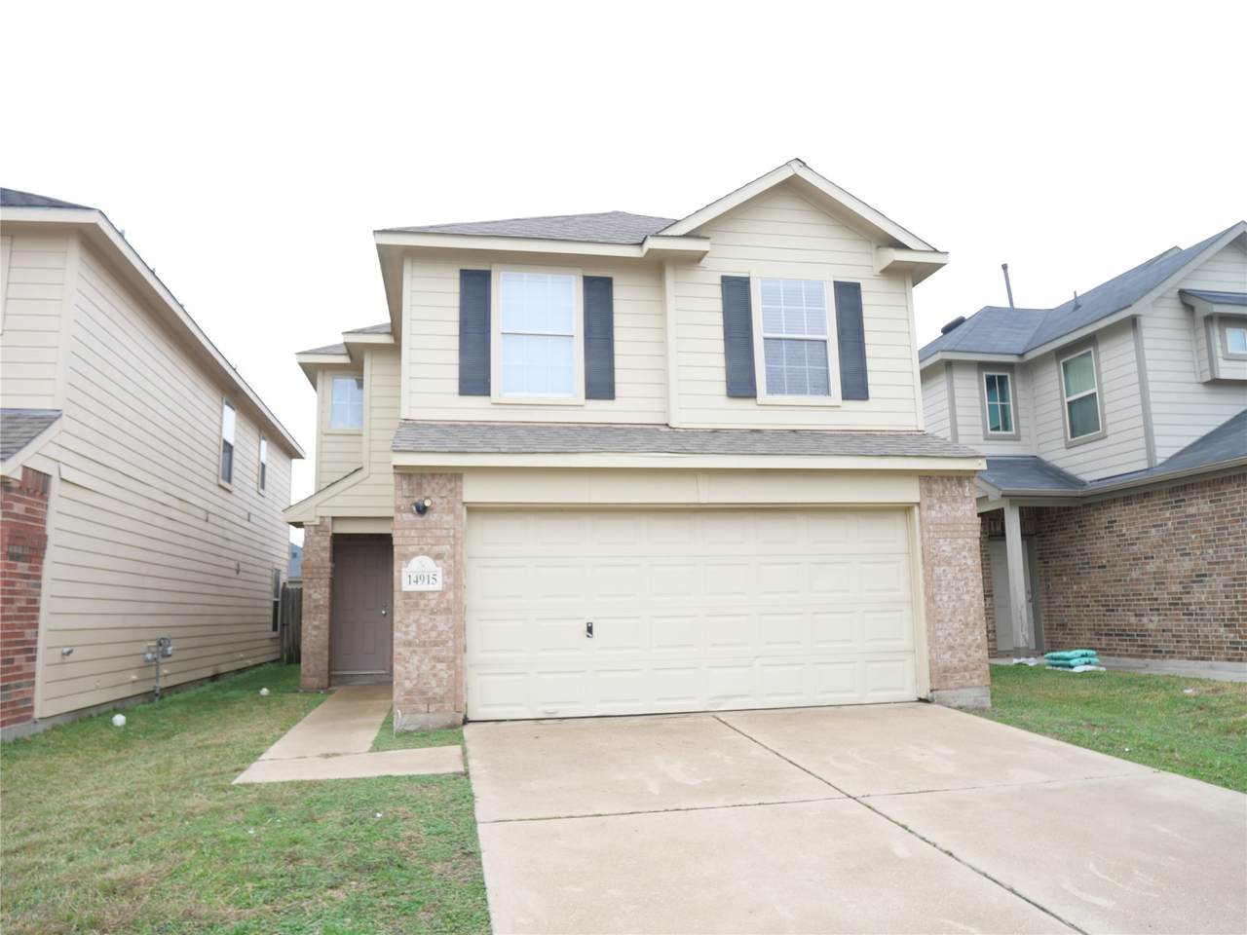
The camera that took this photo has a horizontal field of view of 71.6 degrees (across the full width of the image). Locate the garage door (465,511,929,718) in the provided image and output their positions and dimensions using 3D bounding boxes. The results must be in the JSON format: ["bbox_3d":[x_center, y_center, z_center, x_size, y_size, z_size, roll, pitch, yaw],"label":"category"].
[{"bbox_3d":[0.836,1.496,9.230,4.880,2.140,0.100,0,-10,-10],"label":"garage door"}]

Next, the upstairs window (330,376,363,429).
[{"bbox_3d":[-4.570,-1.074,14.332,0.600,0.920,0.100,0,-10,-10],"label":"upstairs window"}]

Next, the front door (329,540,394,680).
[{"bbox_3d":[-4.223,2.256,13.906,0.950,2.120,0.100,0,-10,-10],"label":"front door"}]

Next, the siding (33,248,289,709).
[{"bbox_3d":[-7.073,1.060,14.957,0.200,5.020,12.800,1,-10,-11],"label":"siding"}]

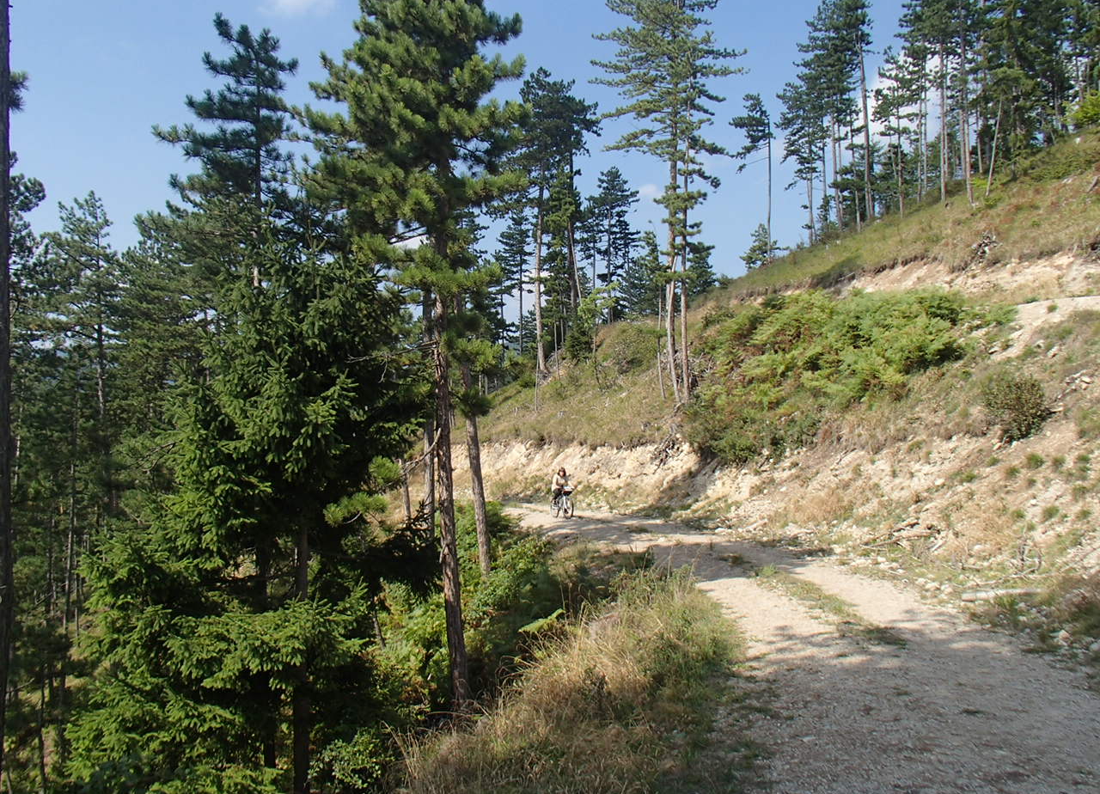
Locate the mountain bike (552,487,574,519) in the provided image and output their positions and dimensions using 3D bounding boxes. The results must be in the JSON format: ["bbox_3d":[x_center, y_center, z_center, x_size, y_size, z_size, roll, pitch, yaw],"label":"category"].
[{"bbox_3d":[0.377,3.304,27.700,0.600,1.030,1.700,0,-3,-24],"label":"mountain bike"}]

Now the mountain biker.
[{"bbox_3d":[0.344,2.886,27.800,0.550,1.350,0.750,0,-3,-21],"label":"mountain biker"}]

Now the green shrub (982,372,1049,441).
[{"bbox_3d":[7.747,0.157,14.800,1.050,1.080,1.000,-2,-3,29],"label":"green shrub"}]

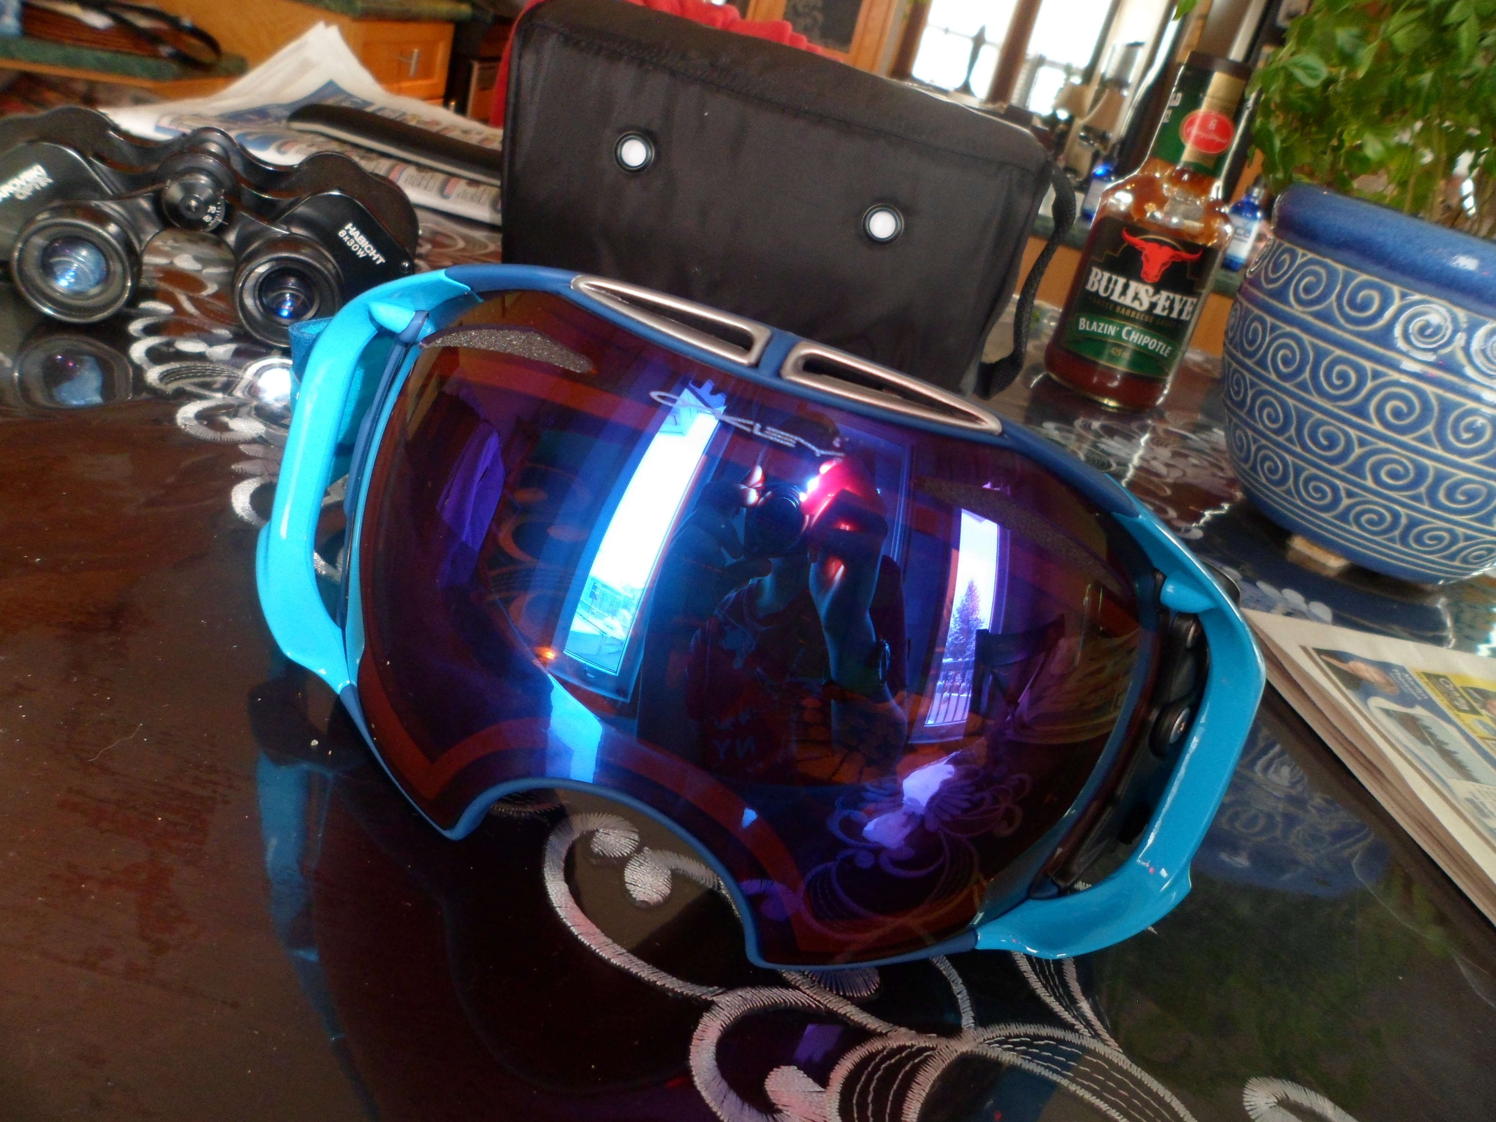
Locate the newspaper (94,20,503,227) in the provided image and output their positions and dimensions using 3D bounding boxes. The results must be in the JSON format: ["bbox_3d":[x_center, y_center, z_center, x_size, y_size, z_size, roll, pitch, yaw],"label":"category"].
[{"bbox_3d":[-0.234,-0.340,0.845,0.310,0.074,0.360,15,24,0],"label":"newspaper"}]

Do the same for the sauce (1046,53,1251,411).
[{"bbox_3d":[0.247,-0.192,0.661,0.077,0.189,0.063,20,24,10],"label":"sauce"}]

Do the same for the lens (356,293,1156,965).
[{"bbox_3d":[-0.009,0.012,0.211,0.169,0.101,0.059,19,4,7],"label":"lens"}]

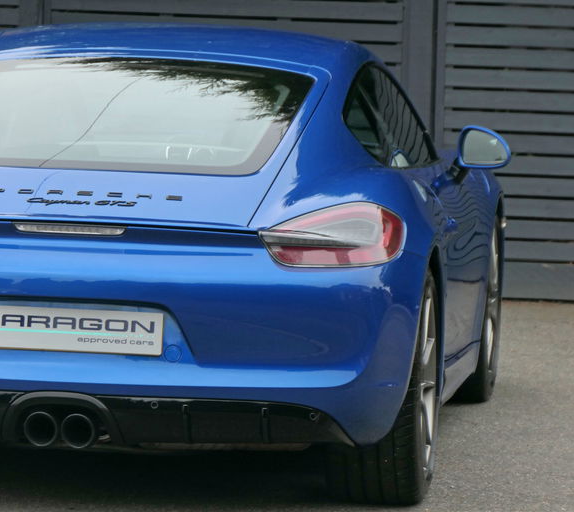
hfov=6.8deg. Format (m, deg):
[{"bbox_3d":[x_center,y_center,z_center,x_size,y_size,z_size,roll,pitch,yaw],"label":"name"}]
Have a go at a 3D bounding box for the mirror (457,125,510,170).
[{"bbox_3d":[0.620,-0.342,15.149,0.165,0.140,0.120,3,5,13],"label":"mirror"}]

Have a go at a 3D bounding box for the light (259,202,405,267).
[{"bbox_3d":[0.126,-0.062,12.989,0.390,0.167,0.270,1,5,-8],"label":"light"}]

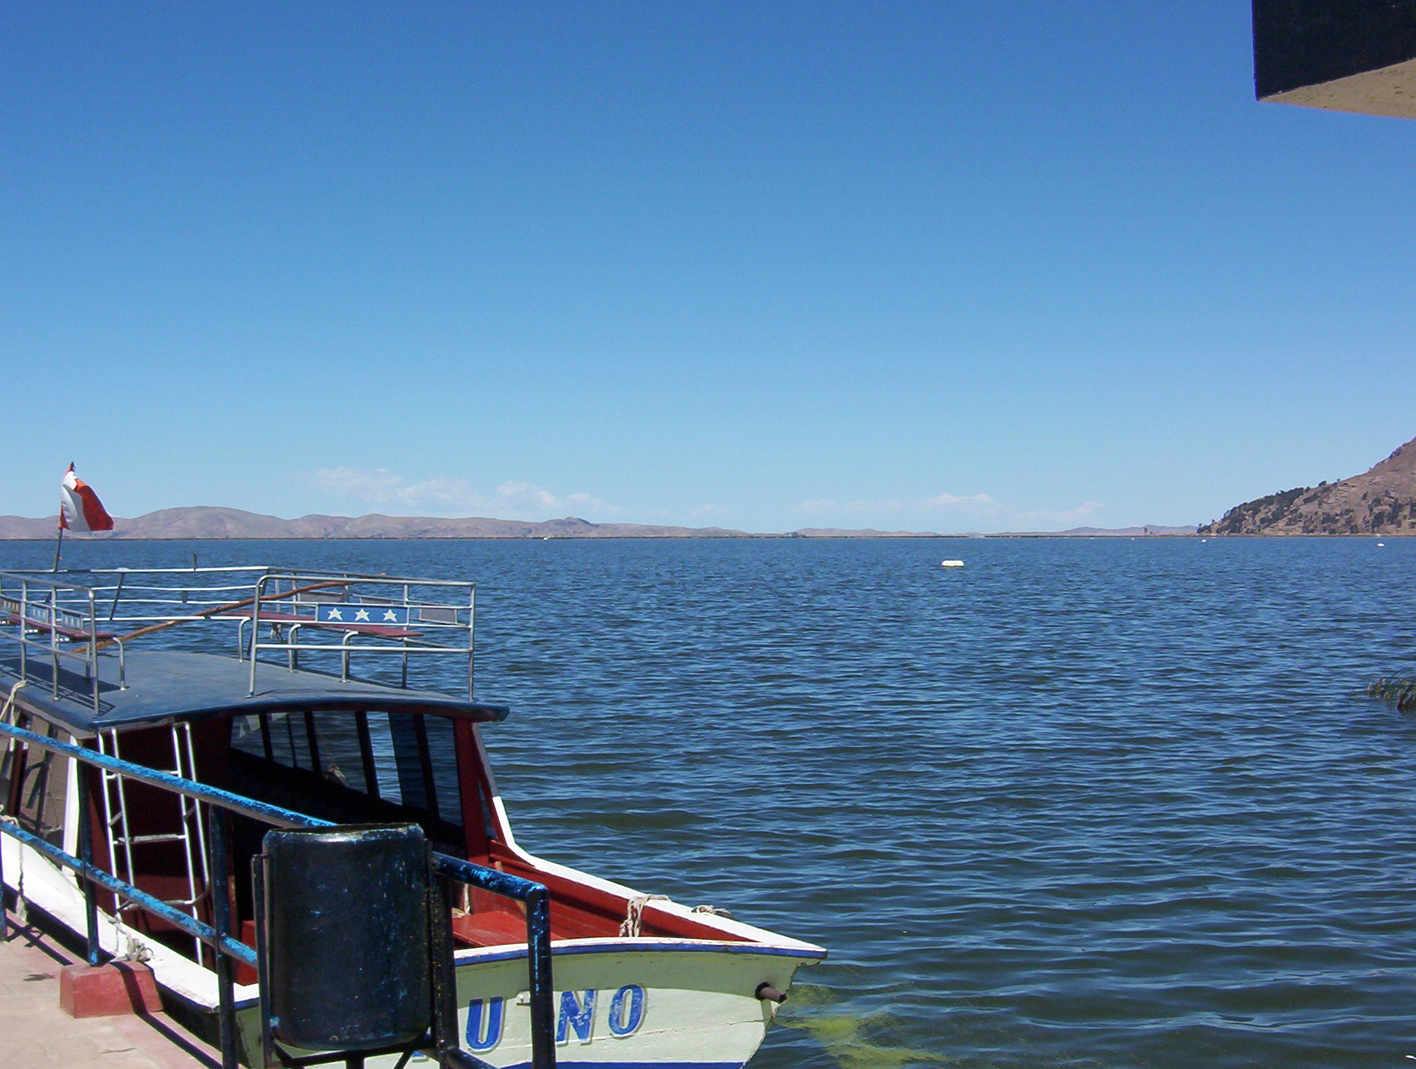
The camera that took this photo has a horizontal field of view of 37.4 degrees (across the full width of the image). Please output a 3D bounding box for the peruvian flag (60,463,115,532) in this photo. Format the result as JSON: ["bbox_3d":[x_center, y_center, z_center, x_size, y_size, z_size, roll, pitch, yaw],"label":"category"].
[{"bbox_3d":[-4.392,-0.262,14.800,0.410,0.480,0.150,0,0,-12],"label":"peruvian flag"}]

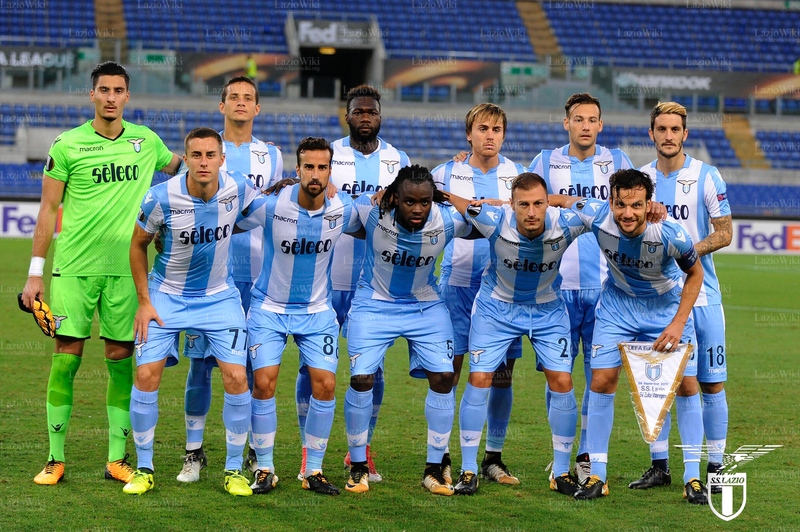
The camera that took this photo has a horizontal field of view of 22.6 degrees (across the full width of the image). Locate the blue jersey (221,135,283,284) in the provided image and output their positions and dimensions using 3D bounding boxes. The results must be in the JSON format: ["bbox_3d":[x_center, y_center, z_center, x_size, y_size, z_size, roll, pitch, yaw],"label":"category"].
[{"bbox_3d":[-0.773,-0.272,9.450,0.480,0.720,0.320,1,4,-5],"label":"blue jersey"}]

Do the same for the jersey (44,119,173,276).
[{"bbox_3d":[-1.368,-0.322,9.380,0.600,0.740,0.320,1,2,-9],"label":"jersey"}]

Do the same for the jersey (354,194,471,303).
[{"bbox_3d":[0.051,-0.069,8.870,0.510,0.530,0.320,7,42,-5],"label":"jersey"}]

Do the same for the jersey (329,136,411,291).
[{"bbox_3d":[-0.168,-0.247,9.480,0.510,0.710,0.280,1,2,0],"label":"jersey"}]

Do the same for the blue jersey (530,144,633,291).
[{"bbox_3d":[0.868,-0.228,9.500,0.500,0.680,0.270,1,2,2],"label":"blue jersey"}]

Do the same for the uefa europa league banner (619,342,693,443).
[{"bbox_3d":[1.117,0.554,8.720,0.325,0.435,0.030,2,2,3],"label":"uefa europa league banner"}]

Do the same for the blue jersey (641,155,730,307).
[{"bbox_3d":[1.303,-0.167,9.420,0.480,0.700,0.280,2,2,17],"label":"blue jersey"}]

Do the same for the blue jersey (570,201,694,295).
[{"bbox_3d":[1.041,-0.069,8.870,0.540,0.530,0.320,9,47,10],"label":"blue jersey"}]

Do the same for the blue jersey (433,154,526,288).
[{"bbox_3d":[0.402,-0.209,9.500,0.500,0.660,0.270,1,2,0],"label":"blue jersey"}]

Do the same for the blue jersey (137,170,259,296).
[{"bbox_3d":[-0.897,-0.131,8.900,0.520,0.590,0.320,0,34,-16],"label":"blue jersey"}]

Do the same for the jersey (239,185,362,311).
[{"bbox_3d":[-0.463,-0.075,9.120,0.540,0.570,0.290,5,16,0],"label":"jersey"}]

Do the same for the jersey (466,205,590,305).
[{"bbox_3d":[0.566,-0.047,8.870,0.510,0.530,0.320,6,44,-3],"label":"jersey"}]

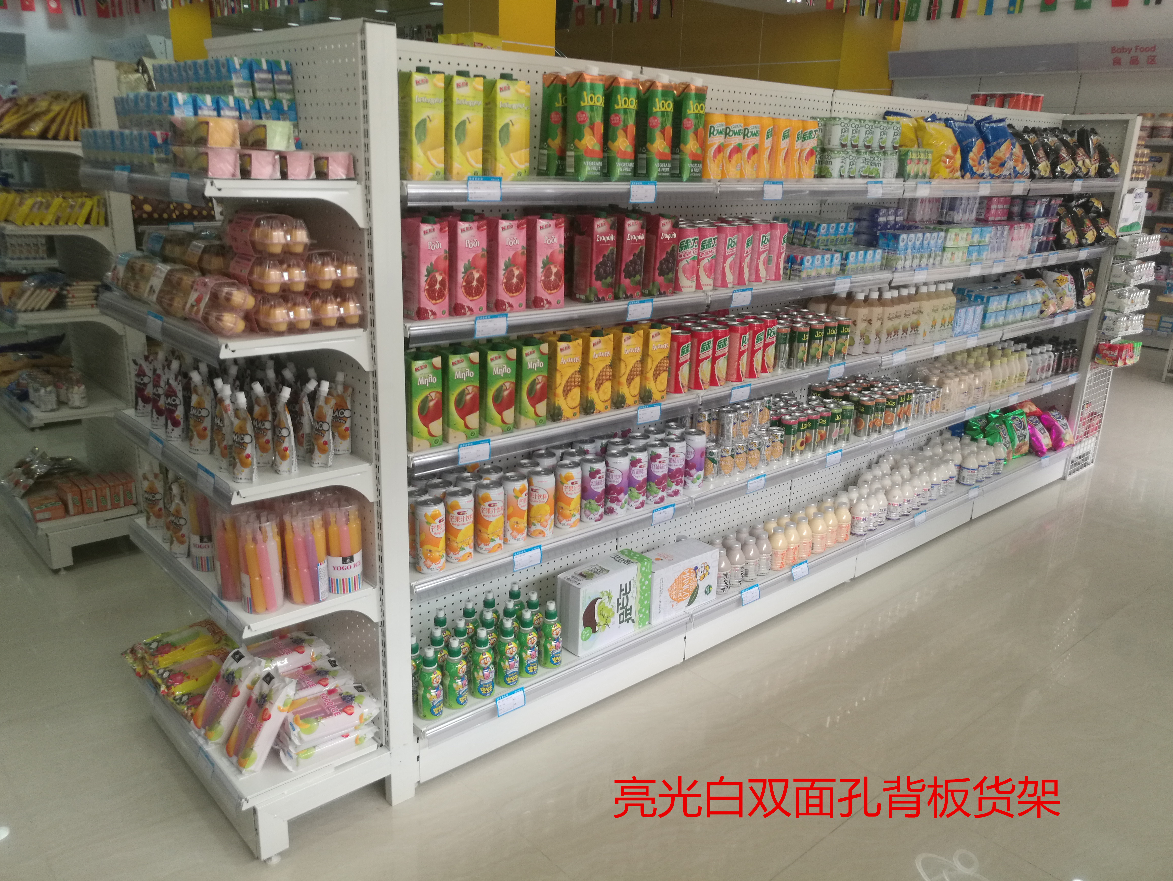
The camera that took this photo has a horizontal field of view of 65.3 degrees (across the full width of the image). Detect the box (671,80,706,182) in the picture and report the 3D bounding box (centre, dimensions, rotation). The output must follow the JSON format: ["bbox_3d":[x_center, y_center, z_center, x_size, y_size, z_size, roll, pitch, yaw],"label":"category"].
[{"bbox_3d":[0.248,-0.769,2.279,0.070,0.243,0.070,-14,24,-40],"label":"box"}]

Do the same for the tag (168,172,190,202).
[{"bbox_3d":[-0.686,-0.426,1.544,0.007,0.051,0.089,-13,23,-39],"label":"tag"}]

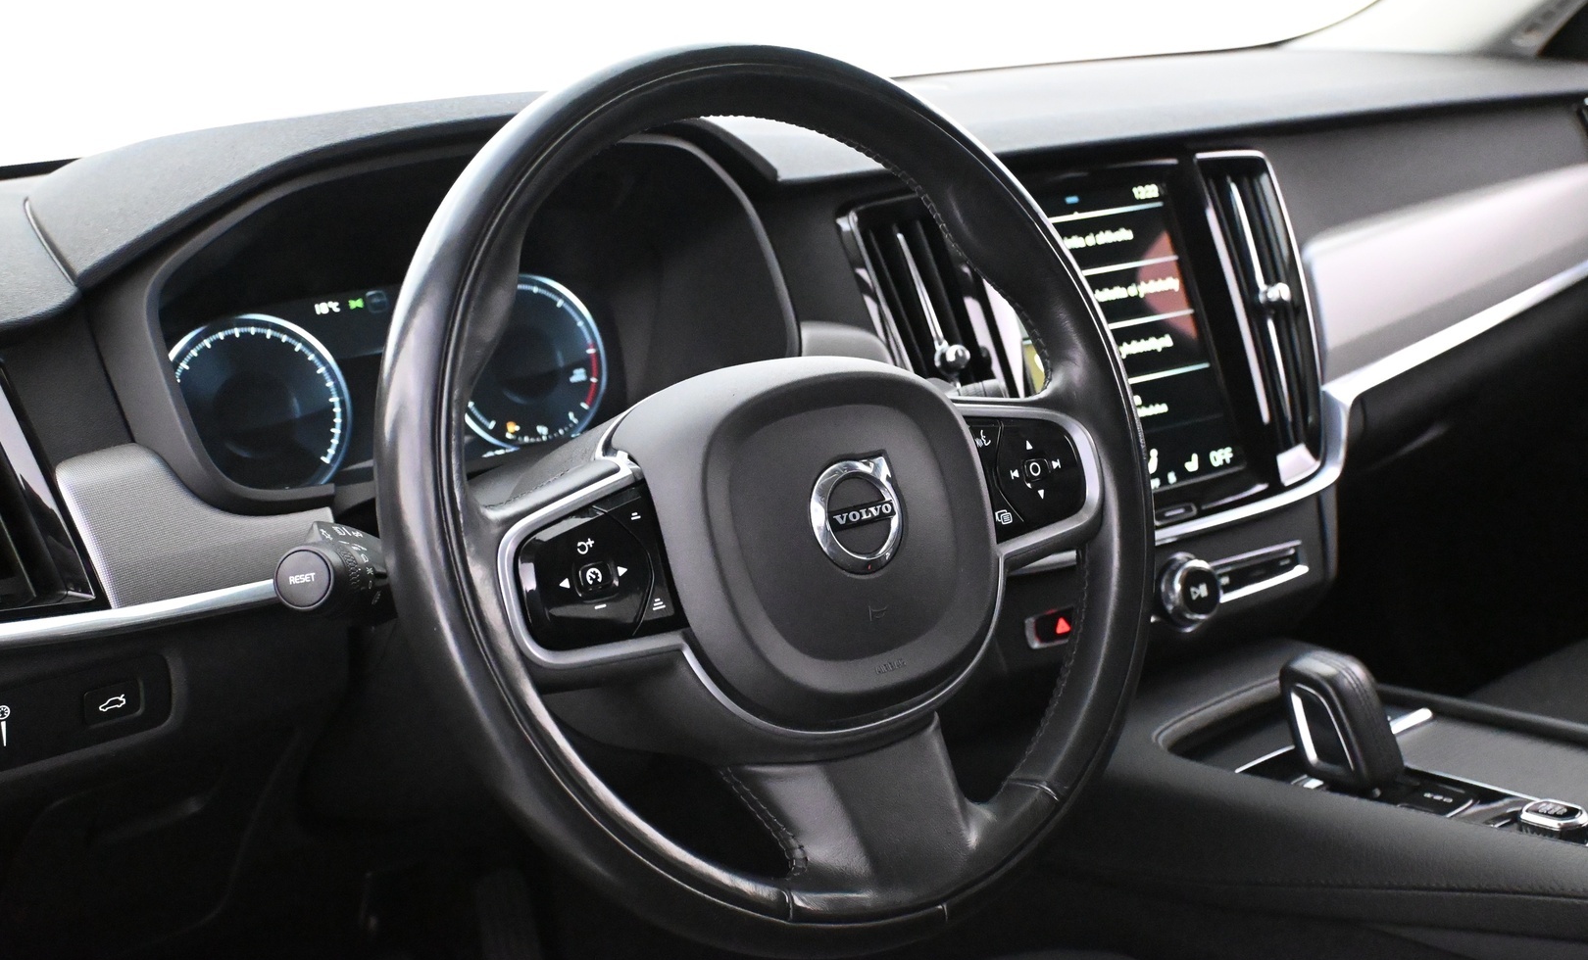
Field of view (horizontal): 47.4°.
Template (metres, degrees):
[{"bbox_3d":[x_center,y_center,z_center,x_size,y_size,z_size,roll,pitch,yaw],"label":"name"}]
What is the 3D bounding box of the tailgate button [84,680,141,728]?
[{"bbox_3d":[-0.269,0.086,0.711,0.022,0.018,0.010,-13,21,-36],"label":"tailgate button"}]

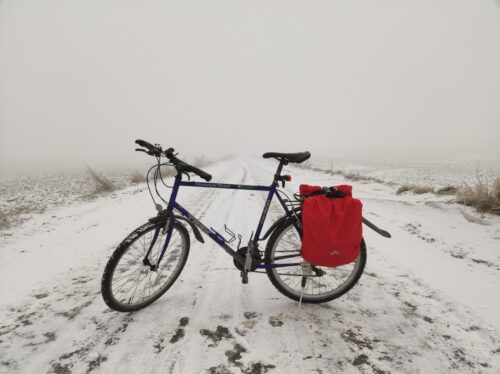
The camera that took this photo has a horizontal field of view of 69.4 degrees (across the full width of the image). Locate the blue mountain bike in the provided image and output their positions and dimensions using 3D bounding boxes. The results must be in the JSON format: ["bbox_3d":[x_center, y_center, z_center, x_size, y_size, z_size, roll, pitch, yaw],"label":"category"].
[{"bbox_3d":[-0.025,0.243,2.250,1.685,1.110,0.640,-1,5,0],"label":"blue mountain bike"}]

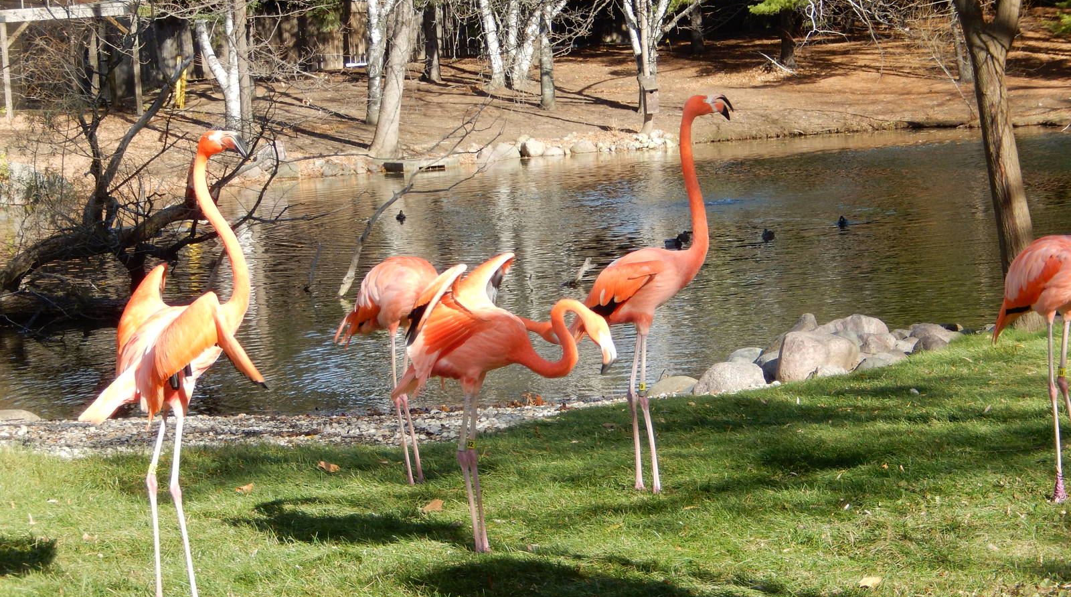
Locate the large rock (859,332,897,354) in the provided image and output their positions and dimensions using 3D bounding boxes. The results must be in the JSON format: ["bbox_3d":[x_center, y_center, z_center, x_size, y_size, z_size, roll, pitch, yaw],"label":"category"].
[{"bbox_3d":[1.685,0.225,16.000,0.200,0.125,0.170,-2,4,0],"label":"large rock"}]

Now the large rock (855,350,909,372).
[{"bbox_3d":[1.642,0.303,15.400,0.260,0.115,0.200,-2,4,0],"label":"large rock"}]

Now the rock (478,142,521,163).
[{"bbox_3d":[-0.576,-2.337,52.000,0.680,0.360,0.500,-2,4,0],"label":"rock"}]

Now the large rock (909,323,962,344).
[{"bbox_3d":[2.214,0.195,18.000,0.280,0.130,0.240,-4,4,0],"label":"large rock"}]

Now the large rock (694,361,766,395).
[{"bbox_3d":[0.967,0.401,16.150,0.345,0.165,0.280,-4,4,0],"label":"large rock"}]

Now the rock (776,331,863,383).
[{"bbox_3d":[1.443,0.297,16.500,0.420,0.250,0.340,-4,4,0],"label":"rock"}]

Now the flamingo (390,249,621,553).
[{"bbox_3d":[-0.093,0.318,9.850,0.670,0.910,0.400,-1,4,18],"label":"flamingo"}]

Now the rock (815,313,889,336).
[{"bbox_3d":[1.702,0.169,17.500,0.390,0.190,0.300,-4,4,0],"label":"rock"}]

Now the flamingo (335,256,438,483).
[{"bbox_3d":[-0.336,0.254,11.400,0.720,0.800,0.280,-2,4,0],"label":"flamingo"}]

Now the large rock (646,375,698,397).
[{"bbox_3d":[0.636,0.411,15.200,0.240,0.110,0.180,-2,4,0],"label":"large rock"}]

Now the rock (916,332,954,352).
[{"bbox_3d":[2.177,0.239,17.700,0.210,0.110,0.180,-4,4,0],"label":"rock"}]

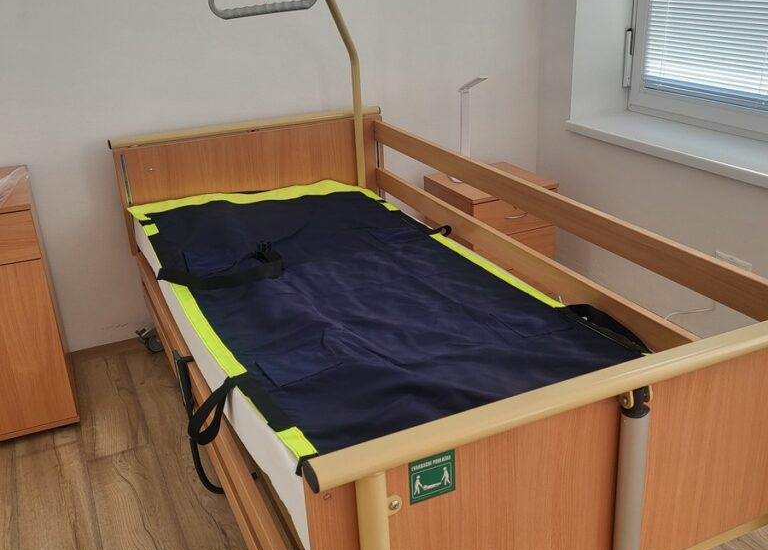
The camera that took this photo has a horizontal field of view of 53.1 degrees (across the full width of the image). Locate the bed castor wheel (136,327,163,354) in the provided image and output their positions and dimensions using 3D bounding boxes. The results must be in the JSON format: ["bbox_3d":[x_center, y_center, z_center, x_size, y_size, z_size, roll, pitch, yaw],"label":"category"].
[{"bbox_3d":[-0.875,0.245,2.921,0.060,0.115,0.115,16,29,39],"label":"bed castor wheel"}]

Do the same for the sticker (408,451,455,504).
[{"bbox_3d":[0.063,0.256,0.978,0.065,0.068,0.002,-12,24,-21],"label":"sticker"}]

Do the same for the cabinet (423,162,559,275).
[{"bbox_3d":[0.453,-0.175,3.287,0.405,0.473,0.425,-12,24,-21],"label":"cabinet"}]

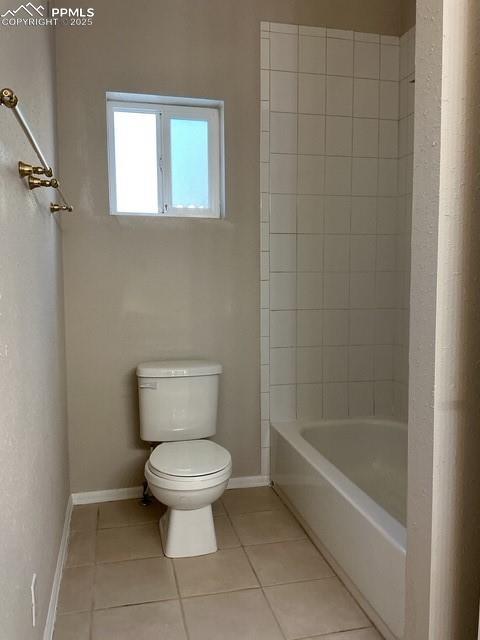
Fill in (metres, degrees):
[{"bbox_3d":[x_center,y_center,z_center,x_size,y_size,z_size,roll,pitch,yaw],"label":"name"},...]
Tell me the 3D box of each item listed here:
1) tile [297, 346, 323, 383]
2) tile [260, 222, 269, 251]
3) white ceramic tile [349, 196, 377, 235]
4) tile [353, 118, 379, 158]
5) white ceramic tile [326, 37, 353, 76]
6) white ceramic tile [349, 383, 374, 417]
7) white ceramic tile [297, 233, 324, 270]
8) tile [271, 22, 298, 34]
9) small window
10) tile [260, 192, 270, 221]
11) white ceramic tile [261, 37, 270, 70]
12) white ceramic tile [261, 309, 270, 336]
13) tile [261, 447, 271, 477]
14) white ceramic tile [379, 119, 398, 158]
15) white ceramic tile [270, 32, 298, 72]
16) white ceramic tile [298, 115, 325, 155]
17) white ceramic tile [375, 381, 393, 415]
[{"bbox_3d":[0.384,0.253,2.944,0.152,0.203,0.010,-2,6,-14],"label":"tile"},{"bbox_3d":[0.132,-0.437,2.819,0.050,0.151,0.009,-1,5,-13],"label":"tile"},{"bbox_3d":[0.680,-0.573,2.940,0.151,0.203,0.010,-2,6,-13],"label":"white ceramic tile"},{"bbox_3d":[0.669,-0.974,2.873,0.150,0.201,0.010,-2,6,-13],"label":"tile"},{"bbox_3d":[0.528,-1.401,2.854,0.152,0.198,0.010,-1,5,-12],"label":"white ceramic tile"},{"bbox_3d":[0.686,0.445,3.049,0.152,0.203,0.010,-2,6,-13],"label":"white ceramic tile"},{"bbox_3d":[0.380,-0.361,2.883,0.151,0.202,0.009,-1,5,-13],"label":"white ceramic tile"},{"bbox_3d":[0.222,-1.475,2.718,0.150,0.044,0.010,-2,6,-13],"label":"tile"},{"bbox_3d":[-0.370,-0.807,2.696,0.570,0.576,0.110,-2,6,-13],"label":"small window"},{"bbox_3d":[0.130,-0.590,2.807,0.050,0.152,0.010,-2,6,-13],"label":"tile"},{"bbox_3d":[0.128,-1.345,2.727,0.046,0.150,0.010,-2,6,-14],"label":"white ceramic tile"},{"bbox_3d":[0.137,0.013,2.899,0.055,0.152,0.010,-1,5,-12],"label":"white ceramic tile"},{"bbox_3d":[0.137,0.778,2.955,0.050,0.157,0.010,-2,6,-13],"label":"tile"},{"bbox_3d":[0.816,-0.998,2.952,0.120,0.203,0.010,-1,5,-12],"label":"white ceramic tile"},{"bbox_3d":[0.223,-1.359,2.729,0.150,0.185,0.010,-2,6,-13],"label":"white ceramic tile"},{"bbox_3d":[0.379,-0.972,2.828,0.151,0.203,0.010,-2,6,-13],"label":"white ceramic tile"},{"bbox_3d":[0.820,0.447,3.058,0.118,0.195,0.009,-1,5,-13],"label":"white ceramic tile"}]

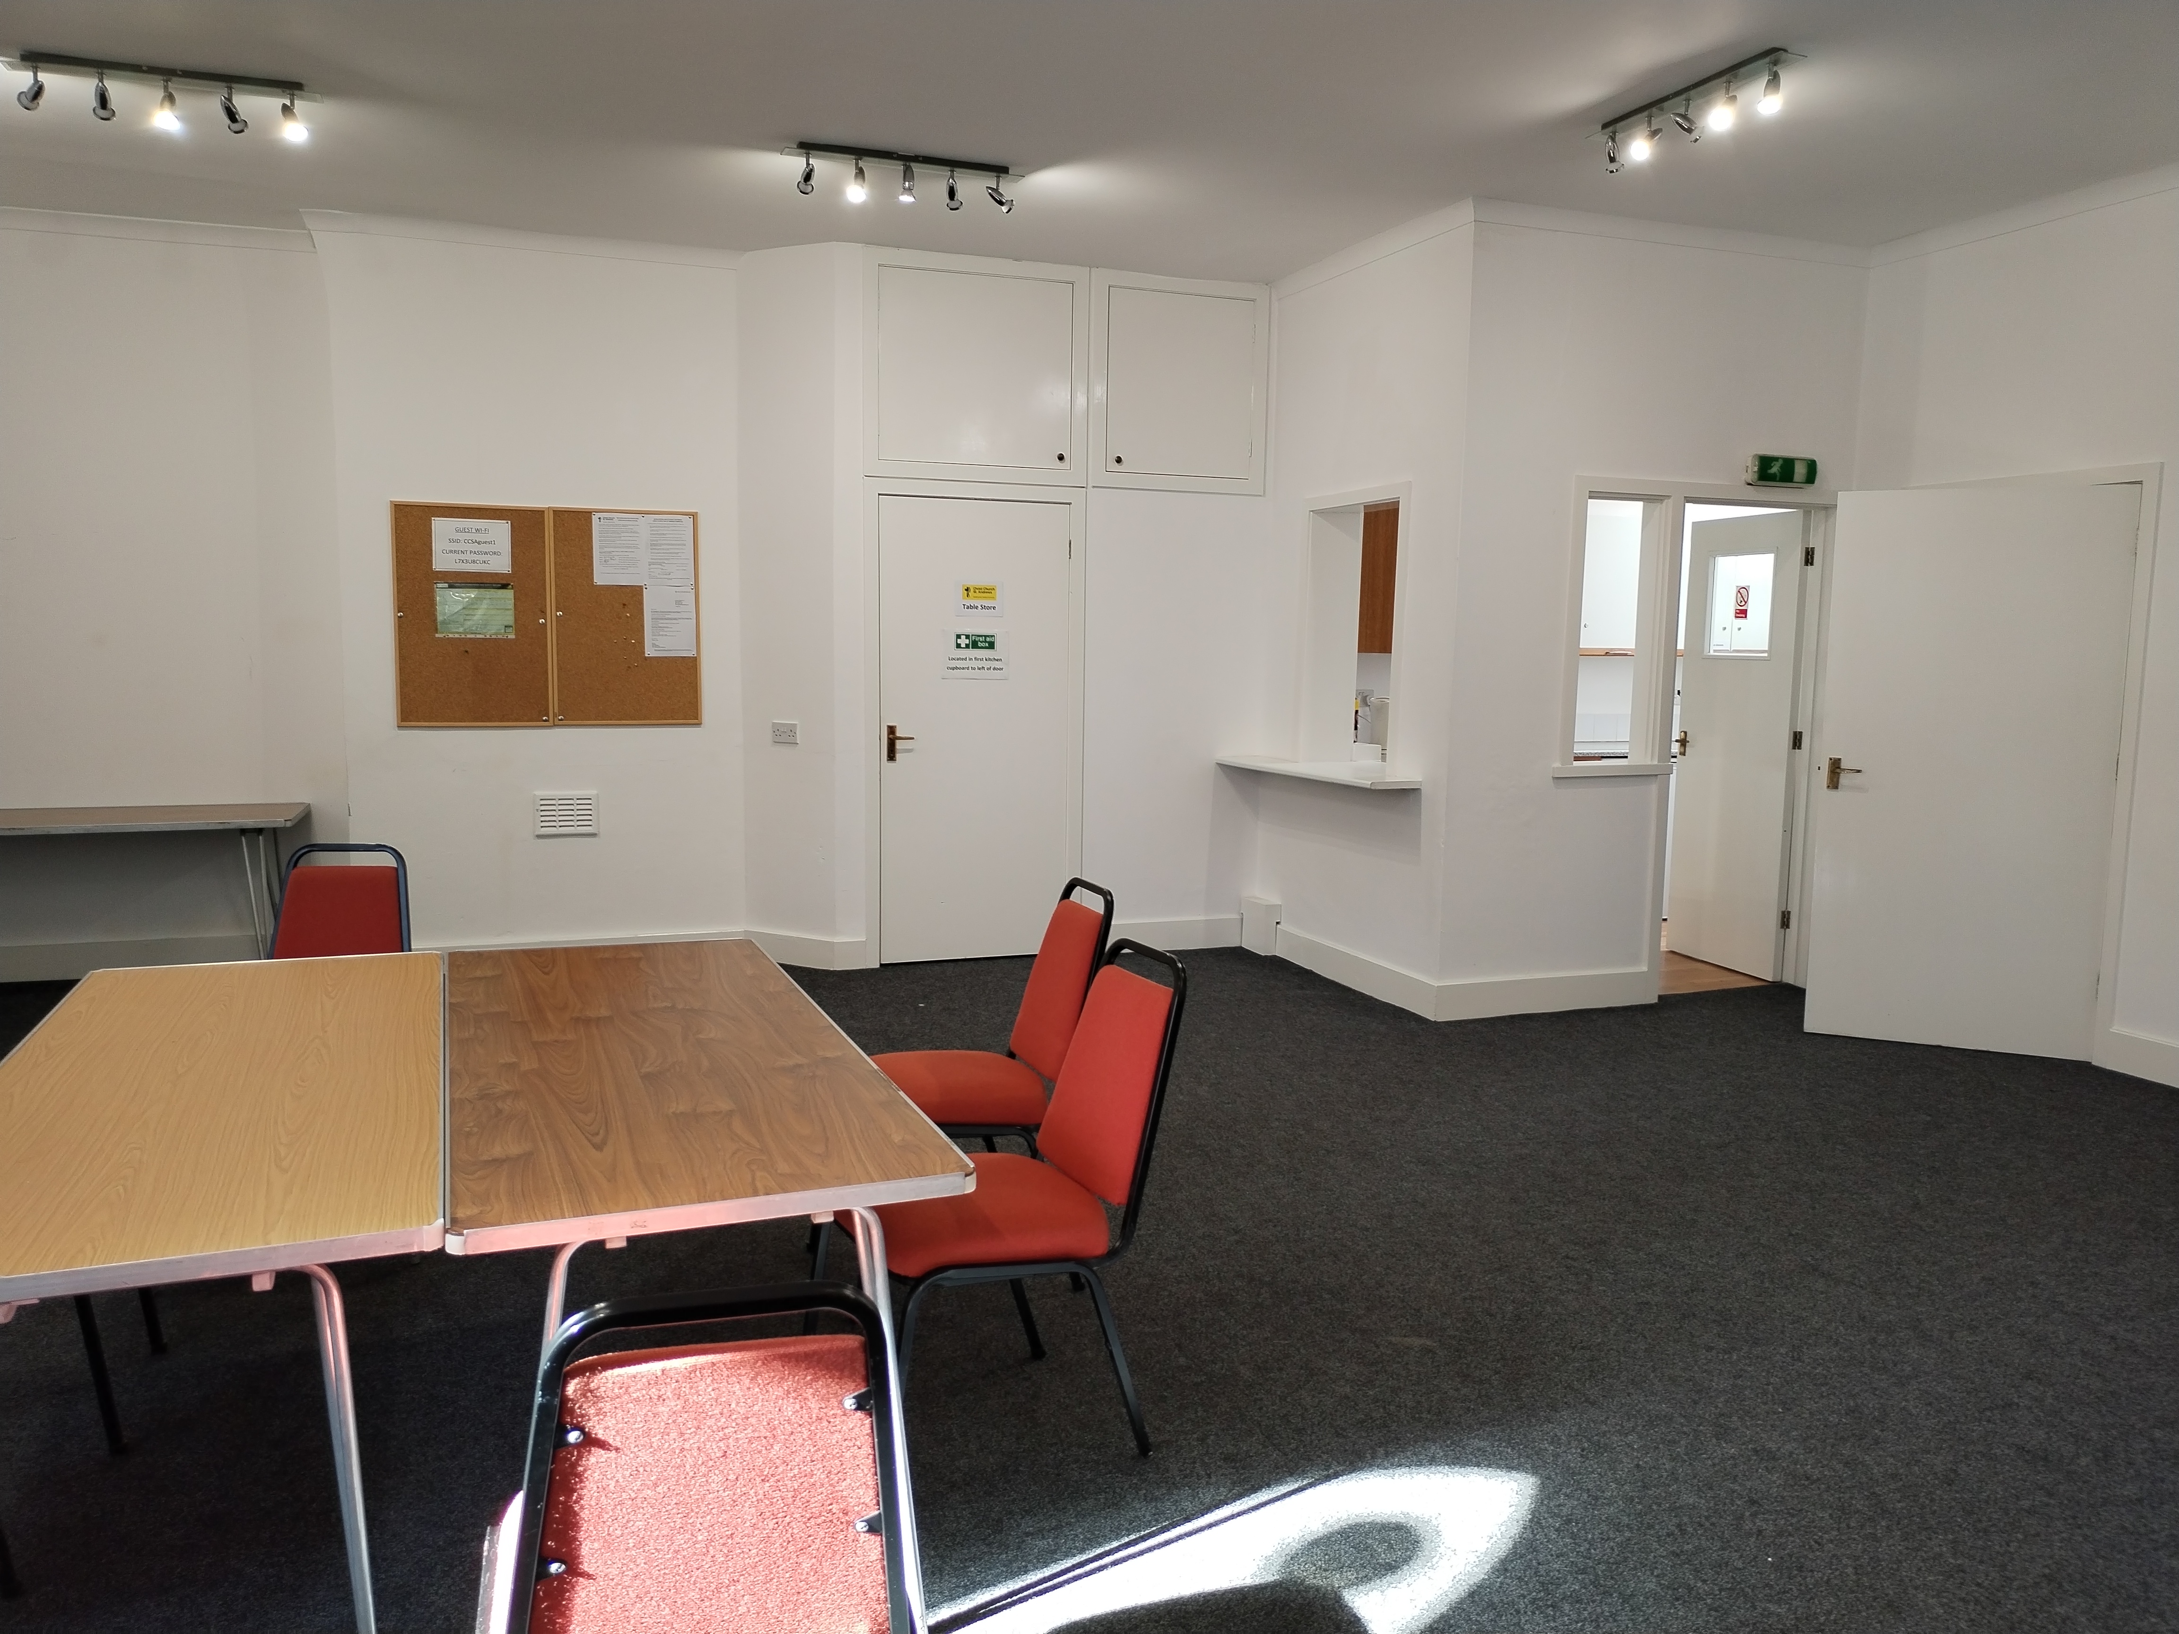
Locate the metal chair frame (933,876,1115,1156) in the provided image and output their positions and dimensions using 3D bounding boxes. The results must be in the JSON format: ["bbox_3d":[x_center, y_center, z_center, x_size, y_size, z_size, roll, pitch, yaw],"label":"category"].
[{"bbox_3d":[-0.268,0.602,3.757,0.600,0.885,0.450,-2,7,-23],"label":"metal chair frame"}]

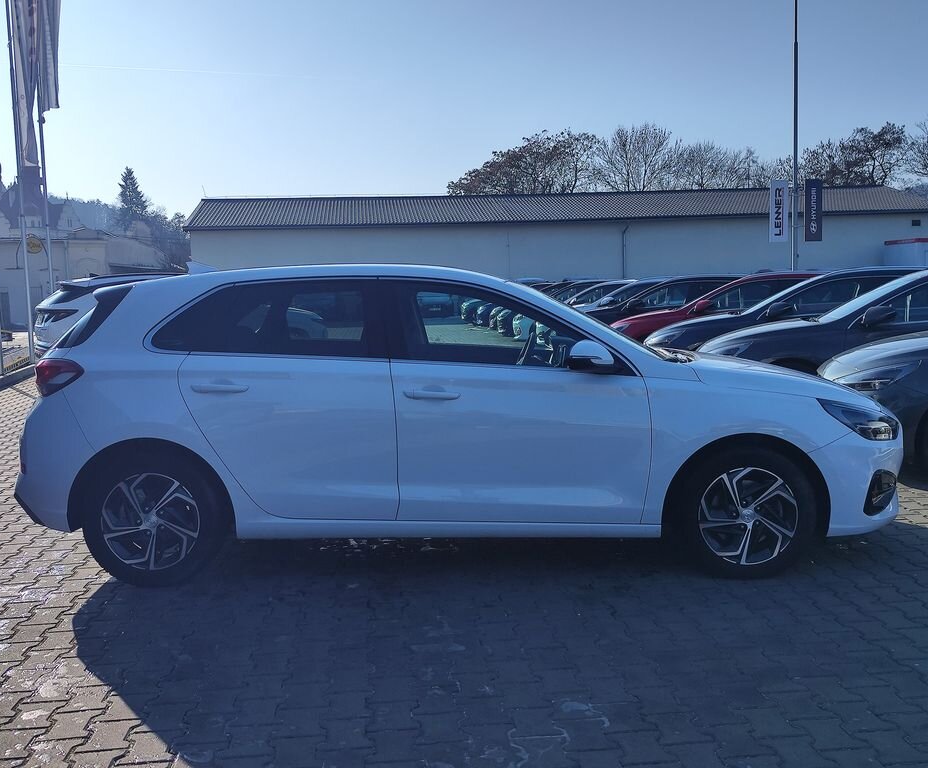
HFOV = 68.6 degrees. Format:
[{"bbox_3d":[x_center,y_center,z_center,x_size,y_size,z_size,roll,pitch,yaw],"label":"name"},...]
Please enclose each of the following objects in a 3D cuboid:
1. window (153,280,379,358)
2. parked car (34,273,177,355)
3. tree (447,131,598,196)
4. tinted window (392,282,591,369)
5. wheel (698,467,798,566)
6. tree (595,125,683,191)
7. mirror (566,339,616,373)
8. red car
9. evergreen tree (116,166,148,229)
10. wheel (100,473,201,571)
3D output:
[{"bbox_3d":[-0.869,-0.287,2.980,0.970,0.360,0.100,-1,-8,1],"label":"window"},{"bbox_3d":[-4.380,-0.944,11.200,4.500,1.650,1.865,-7,10,-40],"label":"parked car"},{"bbox_3d":[4.547,-12.610,52.000,11.600,13.527,10.000,-1,6,0],"label":"tree"},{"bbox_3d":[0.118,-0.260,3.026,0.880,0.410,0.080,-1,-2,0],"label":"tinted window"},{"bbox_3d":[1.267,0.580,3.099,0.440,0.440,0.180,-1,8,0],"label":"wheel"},{"bbox_3d":[13.336,-12.992,52.000,7.000,13.986,7.000,-1,6,0],"label":"tree"},{"bbox_3d":[0.540,-0.121,2.884,0.180,0.160,0.240,-1,8,0],"label":"mirror"},{"bbox_3d":[4.000,-0.965,10.750,4.360,1.460,1.800,-2,8,-7],"label":"red car"},{"bbox_3d":[-46.400,-23.900,95.000,4.800,12.500,4.800,-1,6,0],"label":"evergreen tree"},{"bbox_3d":[-1.395,0.605,3.103,0.440,0.440,0.180,-1,8,0],"label":"wheel"}]

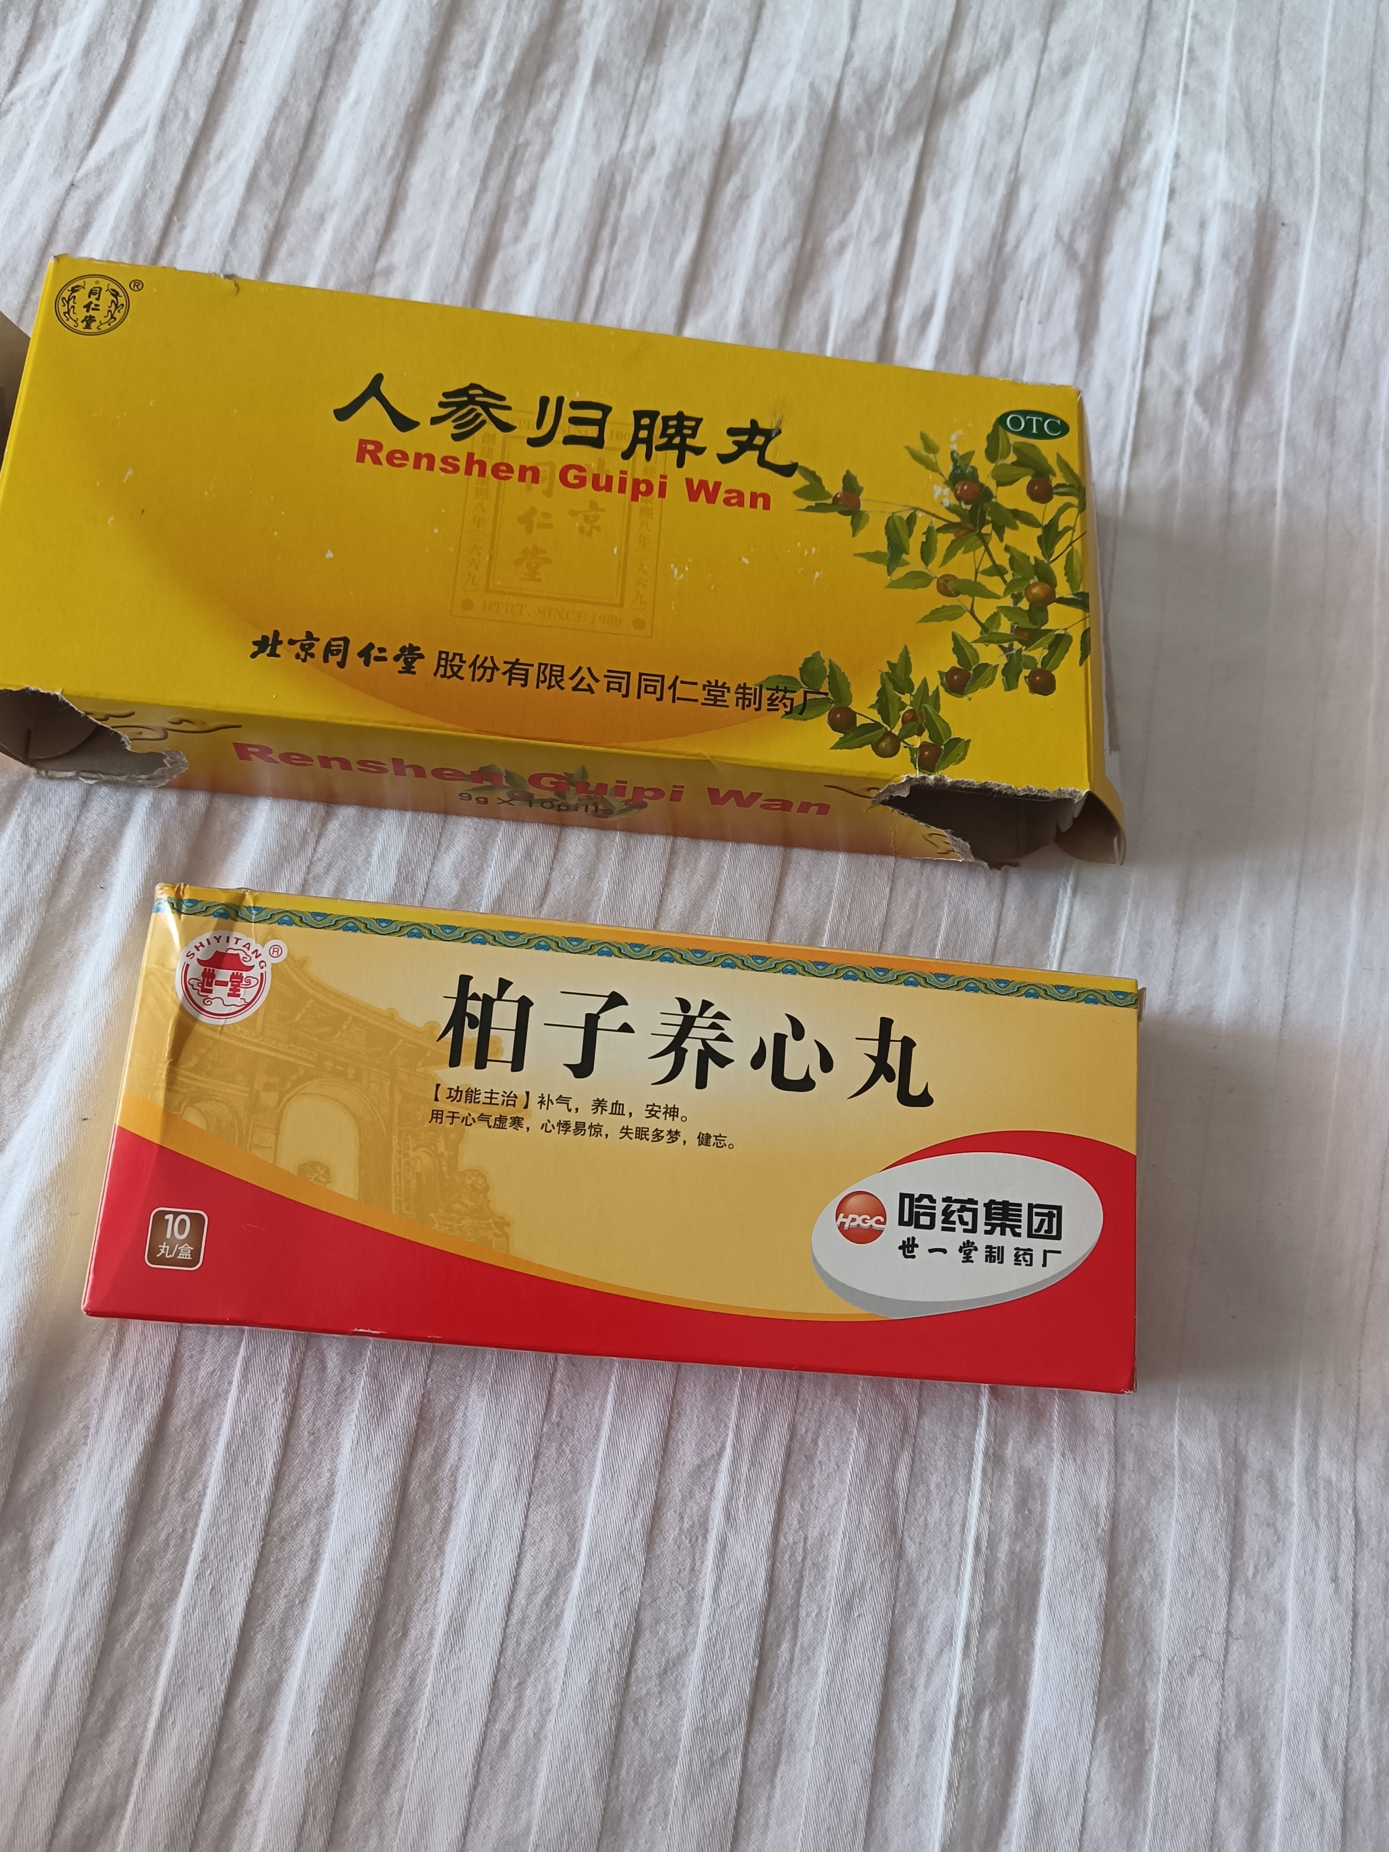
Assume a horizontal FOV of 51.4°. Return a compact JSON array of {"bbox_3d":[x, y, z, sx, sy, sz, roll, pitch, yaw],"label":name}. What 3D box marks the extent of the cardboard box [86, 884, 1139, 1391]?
[{"bbox_3d":[-0.009,0.035,0.234,0.156,0.028,0.063,6,76,-4],"label":"cardboard box"}]

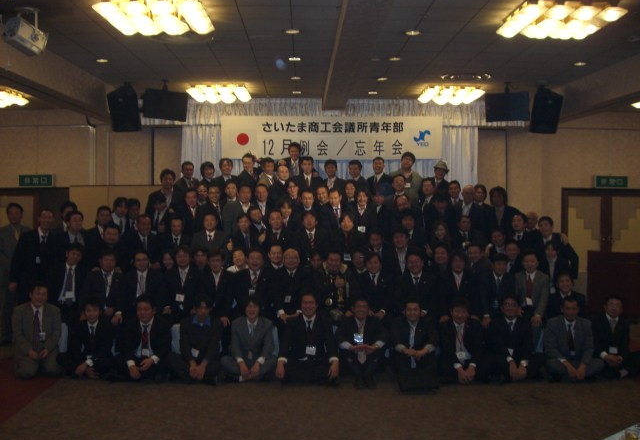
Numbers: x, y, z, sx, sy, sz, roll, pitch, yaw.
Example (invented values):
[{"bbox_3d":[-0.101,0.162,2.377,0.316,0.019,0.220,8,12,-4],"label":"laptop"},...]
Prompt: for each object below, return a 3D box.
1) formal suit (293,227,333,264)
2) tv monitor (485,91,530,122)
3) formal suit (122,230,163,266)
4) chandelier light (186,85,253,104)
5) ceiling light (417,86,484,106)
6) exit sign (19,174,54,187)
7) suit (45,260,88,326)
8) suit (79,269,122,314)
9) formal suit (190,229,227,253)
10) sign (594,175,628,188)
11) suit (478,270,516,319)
[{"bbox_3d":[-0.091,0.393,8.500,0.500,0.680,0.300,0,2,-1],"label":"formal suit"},{"bbox_3d":[2.661,-1.590,9.950,0.615,0.395,0.100,1,16,21],"label":"tv monitor"},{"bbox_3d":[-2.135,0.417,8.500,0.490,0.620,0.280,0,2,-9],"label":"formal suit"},{"bbox_3d":[-1.469,-1.869,10.530,0.860,0.170,0.800,0,2,-1],"label":"chandelier light"},{"bbox_3d":[2.017,-1.879,10.704,0.860,0.170,0.800,0,2,-1],"label":"ceiling light"},{"bbox_3d":[-4.741,-0.644,11.750,0.590,0.205,0.100,0,2,-1],"label":"exit sign"},{"bbox_3d":[-2.803,0.816,7.800,0.490,0.740,0.360,0,2,-13],"label":"suit"},{"bbox_3d":[-2.410,0.811,7.750,0.500,0.560,0.300,0,2,-9],"label":"suit"},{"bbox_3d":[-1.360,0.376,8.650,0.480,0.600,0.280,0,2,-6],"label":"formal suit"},{"bbox_3d":[4.818,-0.624,11.600,0.530,0.190,0.090,0,2,-1],"label":"sign"},{"bbox_3d":[1.963,0.849,7.750,0.450,0.620,0.320,0,2,-1],"label":"suit"}]

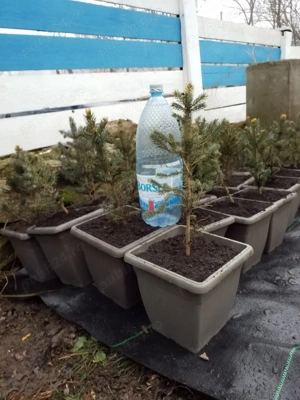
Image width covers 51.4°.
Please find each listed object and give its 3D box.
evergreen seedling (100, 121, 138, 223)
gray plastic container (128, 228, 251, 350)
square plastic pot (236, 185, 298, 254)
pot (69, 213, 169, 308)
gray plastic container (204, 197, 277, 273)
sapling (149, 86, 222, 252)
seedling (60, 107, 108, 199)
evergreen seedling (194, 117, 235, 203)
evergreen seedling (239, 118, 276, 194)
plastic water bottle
[{"bbox_3d":[-0.072,-0.060,0.788,0.106,0.256,0.101,-3,20,0],"label":"evergreen seedling"},{"bbox_3d":[0.086,0.195,0.683,0.196,0.192,0.196,15,26,41],"label":"gray plastic container"},{"bbox_3d":[0.409,0.077,1.169,0.196,0.192,0.196,10,21,42],"label":"square plastic pot"},{"bbox_3d":[-0.061,0.152,0.819,0.196,0.192,0.196,18,29,42],"label":"pot"},{"bbox_3d":[0.283,0.116,1.031,0.196,0.192,0.196,10,20,42],"label":"gray plastic container"},{"bbox_3d":[0.070,-0.045,0.616,0.138,0.351,0.131,-3,20,0],"label":"sapling"},{"bbox_3d":[-0.224,-0.146,1.052,0.169,0.312,0.160,-3,20,0],"label":"seedling"},{"bbox_3d":[0.217,-0.127,1.065,0.143,0.298,0.136,-3,20,0],"label":"evergreen seedling"},{"bbox_3d":[0.402,-0.155,1.165,0.142,0.287,0.135,-3,20,0],"label":"evergreen seedling"},{"bbox_3d":[0.023,-0.098,0.739,0.111,0.328,0.111,-3,20,0],"label":"plastic water bottle"}]

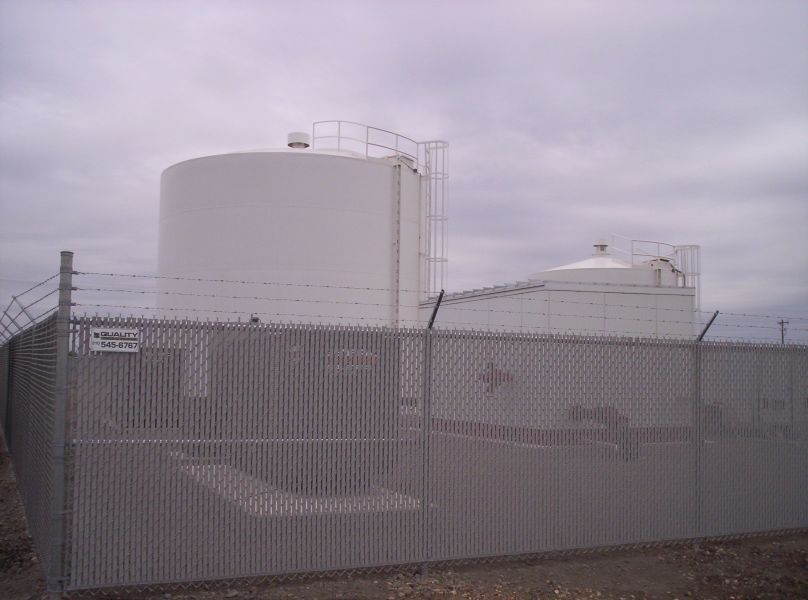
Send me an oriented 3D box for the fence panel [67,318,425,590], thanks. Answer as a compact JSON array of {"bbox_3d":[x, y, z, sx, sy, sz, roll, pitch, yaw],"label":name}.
[{"bbox_3d":[-1.011,1.062,6.213,2.584,1.796,0.060,3,-5,-26],"label":"fence panel"}]

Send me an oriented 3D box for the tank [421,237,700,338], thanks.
[{"bbox_3d":[3.864,0.994,23.060,6.000,4.900,8.500,3,-5,-26],"label":"tank"}]

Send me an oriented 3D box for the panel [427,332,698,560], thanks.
[{"bbox_3d":[1.461,1.221,7.410,2.845,1.796,0.060,3,-5,-26],"label":"panel"}]

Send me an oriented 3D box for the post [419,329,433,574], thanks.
[{"bbox_3d":[0.172,1.187,6.805,0.060,1.909,0.060,3,-5,-26],"label":"post"}]

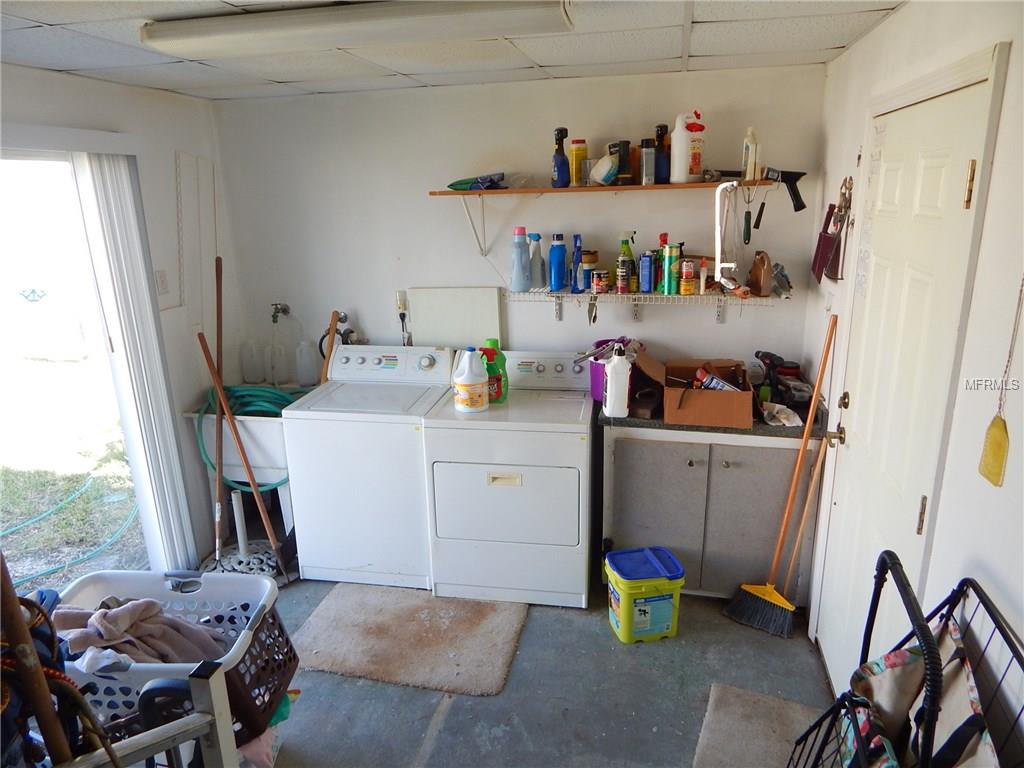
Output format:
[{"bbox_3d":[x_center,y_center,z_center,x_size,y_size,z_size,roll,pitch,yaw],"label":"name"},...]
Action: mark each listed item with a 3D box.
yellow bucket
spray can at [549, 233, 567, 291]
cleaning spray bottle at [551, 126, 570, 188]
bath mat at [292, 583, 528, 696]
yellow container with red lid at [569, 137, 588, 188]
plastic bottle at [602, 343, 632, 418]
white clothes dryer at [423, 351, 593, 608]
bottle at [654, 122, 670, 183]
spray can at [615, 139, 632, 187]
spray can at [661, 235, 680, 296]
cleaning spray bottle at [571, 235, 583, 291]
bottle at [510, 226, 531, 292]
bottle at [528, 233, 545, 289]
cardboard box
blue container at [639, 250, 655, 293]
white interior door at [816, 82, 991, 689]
[{"bbox_3d":[0.572,0.926,2.828,0.285,0.330,0.235,-4,16,-8],"label":"yellow bucket"},{"bbox_3d":[0.226,-0.593,3.183,0.077,0.275,0.067,3,15,15],"label":"spray can"},{"bbox_3d":[0.225,-1.042,3.006,0.080,0.267,0.060,-12,18,-33],"label":"cleaning spray bottle"},{"bbox_3d":[-0.460,1.101,2.875,0.975,0.015,0.640,2,15,11],"label":"bath mat"},{"bbox_3d":[0.314,-1.039,3.062,0.083,0.211,0.083,2,16,11],"label":"yellow container with red lid"},{"bbox_3d":[0.460,-0.025,2.863,0.100,0.328,0.115,-1,16,1],"label":"plastic bottle"},{"bbox_3d":[0.027,0.425,3.274,0.737,1.090,0.670,1,15,9],"label":"white clothes dryer"},{"bbox_3d":[0.678,-1.029,2.921,0.072,0.259,0.058,-14,19,-38],"label":"bottle"},{"bbox_3d":[0.523,-1.027,3.038,0.069,0.202,0.069,3,15,15],"label":"spray can"},{"bbox_3d":[0.711,-0.517,2.894,0.078,0.242,0.078,2,15,11],"label":"spray can"},{"bbox_3d":[0.303,-0.545,2.969,0.060,0.262,0.095,2,15,11],"label":"cleaning spray bottle"},{"bbox_3d":[0.044,-0.585,3.054,0.098,0.300,0.085,2,15,11],"label":"bottle"},{"bbox_3d":[0.129,-0.605,3.188,0.085,0.265,0.060,-7,16,-20],"label":"bottle"},{"bbox_3d":[0.859,0.044,2.868,0.350,0.176,0.360,2,17,12],"label":"cardboard box"},{"bbox_3d":[0.634,-0.529,3.062,0.058,0.190,0.060,5,17,22],"label":"blue container"},{"bbox_3d":[1.215,0.201,2.123,0.045,2.045,0.808,2,15,11],"label":"white interior door"}]

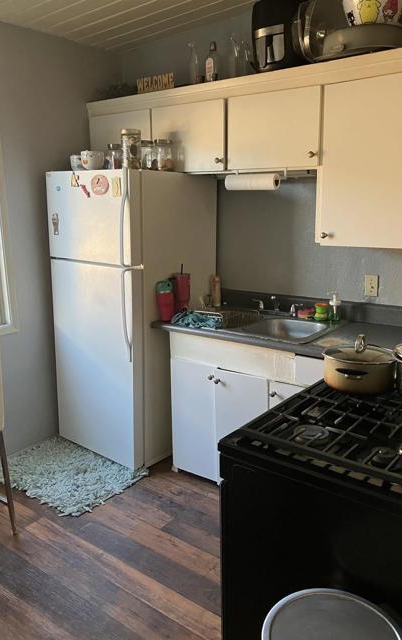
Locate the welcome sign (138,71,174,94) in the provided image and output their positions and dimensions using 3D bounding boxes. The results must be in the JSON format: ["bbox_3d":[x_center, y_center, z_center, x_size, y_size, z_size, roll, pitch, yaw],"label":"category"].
[{"bbox_3d":[-0.258,-1.375,3.015,0.278,0.086,0.018,8,16,35],"label":"welcome sign"}]

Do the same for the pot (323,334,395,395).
[{"bbox_3d":[0.528,0.131,1.720,0.245,0.170,0.310,6,13,25],"label":"pot"}]

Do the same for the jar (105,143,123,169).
[{"bbox_3d":[-0.481,-0.905,2.906,0.110,0.158,0.110,1,11,0],"label":"jar"}]

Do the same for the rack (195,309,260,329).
[{"bbox_3d":[0.096,-0.028,2.813,0.320,0.065,0.320,9,14,35],"label":"rack"}]

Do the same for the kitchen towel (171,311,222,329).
[{"bbox_3d":[-0.007,-0.006,2.691,0.260,0.065,0.160,9,14,35],"label":"kitchen towel"}]

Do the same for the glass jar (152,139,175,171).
[{"bbox_3d":[-0.208,-0.903,2.868,0.120,0.181,0.120,-1,13,0],"label":"glass jar"}]

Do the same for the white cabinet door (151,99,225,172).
[{"bbox_3d":[-0.074,-1.054,3.023,0.519,0.376,0.028,8,14,35],"label":"white cabinet door"}]

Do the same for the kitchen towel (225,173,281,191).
[{"bbox_3d":[0.272,-0.731,2.744,0.285,0.085,0.085,8,16,35],"label":"kitchen towel"}]

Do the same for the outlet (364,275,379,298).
[{"bbox_3d":[0.927,-0.184,2.811,0.072,0.116,0.010,8,16,35],"label":"outlet"}]

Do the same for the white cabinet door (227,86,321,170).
[{"bbox_3d":[0.375,-0.987,2.705,0.530,0.376,0.028,8,14,35],"label":"white cabinet door"}]

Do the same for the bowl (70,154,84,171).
[{"bbox_3d":[-0.691,-0.884,2.949,0.110,0.101,0.110,-1,13,0],"label":"bowl"}]

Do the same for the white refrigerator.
[{"bbox_3d":[-0.429,-0.031,3.307,0.736,1.711,0.759,10,15,40],"label":"white refrigerator"}]

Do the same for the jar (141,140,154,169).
[{"bbox_3d":[-0.307,-0.900,2.867,0.110,0.176,0.110,-1,13,0],"label":"jar"}]

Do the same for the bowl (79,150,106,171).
[{"bbox_3d":[-0.618,-0.895,2.961,0.132,0.115,0.132,1,11,0],"label":"bowl"}]

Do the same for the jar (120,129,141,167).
[{"bbox_3d":[-0.358,-0.883,2.705,0.106,0.213,0.106,-1,13,0],"label":"jar"}]

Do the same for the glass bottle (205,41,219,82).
[{"bbox_3d":[0.059,-1.404,2.850,0.075,0.240,0.075,1,11,0],"label":"glass bottle"}]

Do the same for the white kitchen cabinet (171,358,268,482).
[{"bbox_3d":[0.251,0.508,2.909,0.585,0.665,0.580,8,16,35],"label":"white kitchen cabinet"}]

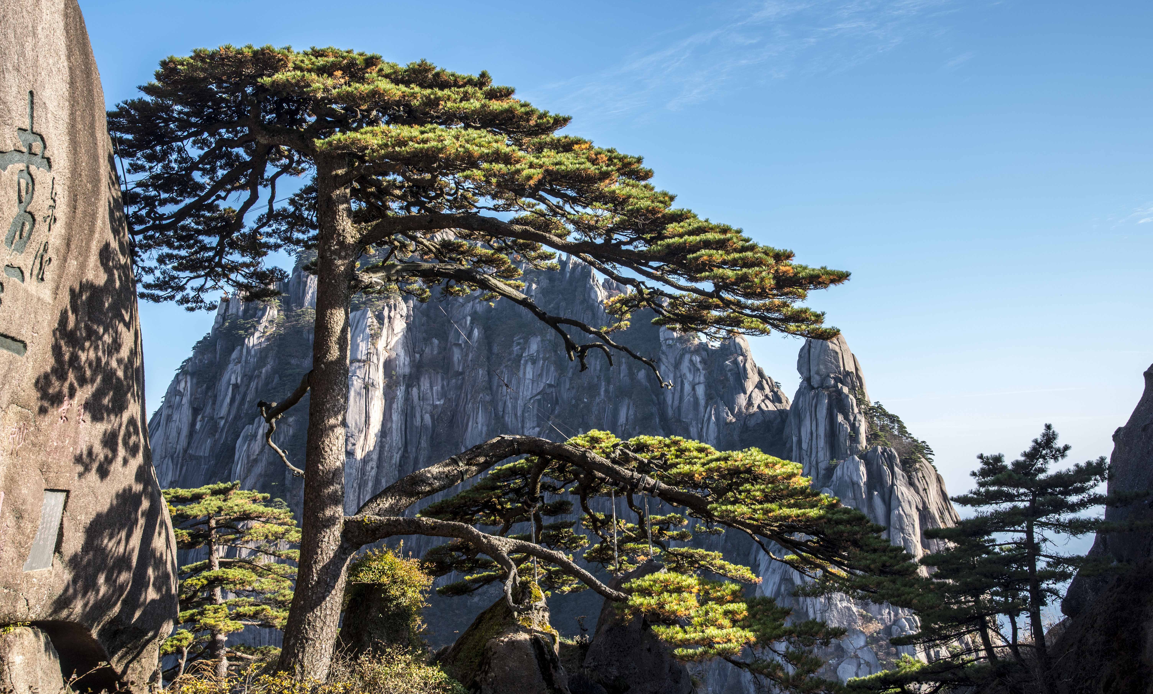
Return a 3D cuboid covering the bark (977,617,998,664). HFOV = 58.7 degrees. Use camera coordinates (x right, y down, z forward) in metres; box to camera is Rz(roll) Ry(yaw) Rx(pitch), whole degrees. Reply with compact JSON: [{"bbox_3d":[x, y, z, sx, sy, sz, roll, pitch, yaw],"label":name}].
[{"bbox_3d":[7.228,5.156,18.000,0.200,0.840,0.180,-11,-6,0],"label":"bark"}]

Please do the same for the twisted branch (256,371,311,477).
[{"bbox_3d":[-4.327,1.138,15.150,0.810,1.550,0.450,0,-6,0],"label":"twisted branch"}]

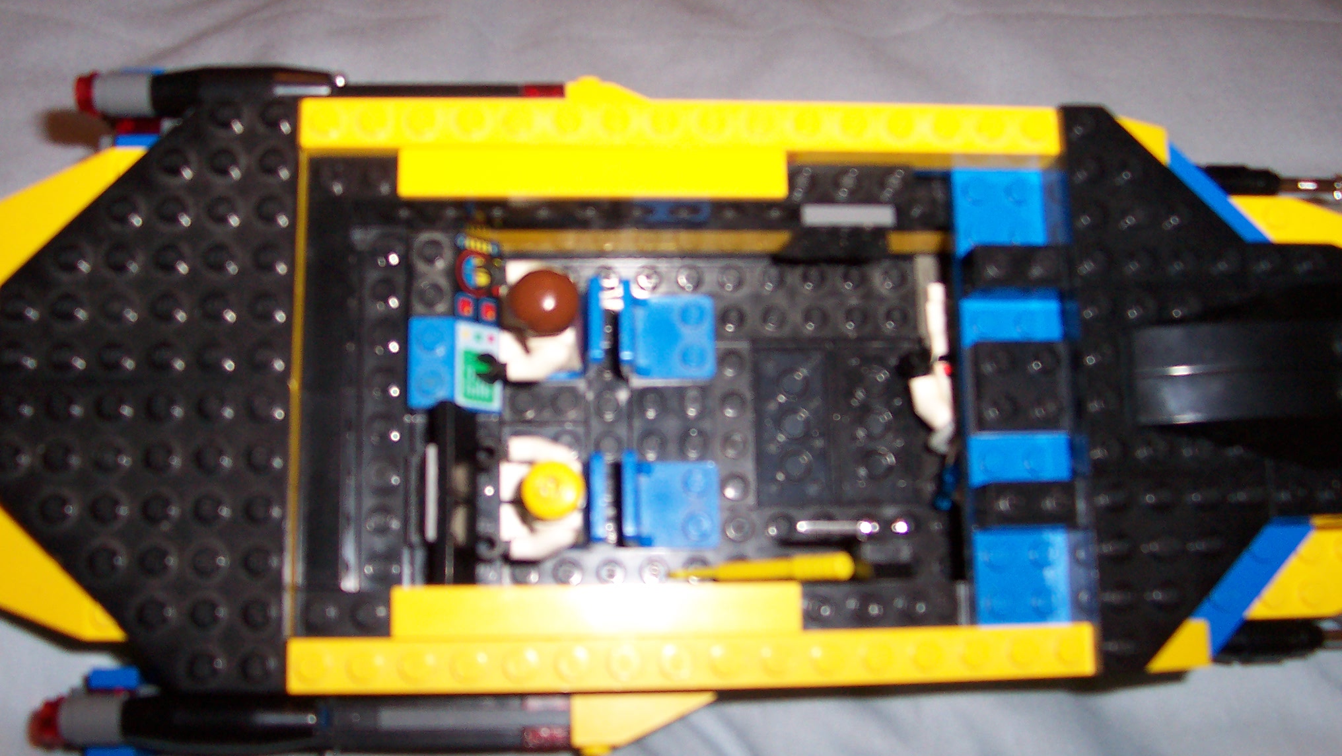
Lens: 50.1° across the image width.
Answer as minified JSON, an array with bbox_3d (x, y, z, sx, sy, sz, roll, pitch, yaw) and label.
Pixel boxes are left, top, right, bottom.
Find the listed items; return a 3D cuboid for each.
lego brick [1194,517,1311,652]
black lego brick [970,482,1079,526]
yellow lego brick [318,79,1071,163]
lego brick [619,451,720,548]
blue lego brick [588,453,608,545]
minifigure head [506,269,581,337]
[{"bbox_3d":[0.098,0.036,0.246,0.028,0.005,0.027,0,80,-5],"label":"lego brick"},{"bbox_3d":[0.060,0.021,0.239,0.016,0.009,0.008,0,80,-5],"label":"black lego brick"},{"bbox_3d":[0.003,-0.042,0.246,0.128,0.011,0.008,0,80,-5],"label":"yellow lego brick"},{"bbox_3d":[0.000,0.023,0.260,0.018,0.017,0.016,0,80,-5],"label":"lego brick"},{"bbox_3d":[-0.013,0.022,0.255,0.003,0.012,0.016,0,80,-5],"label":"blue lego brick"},{"bbox_3d":[-0.021,-0.013,0.240,0.012,0.012,0.011,0,80,-5],"label":"minifigure head"}]

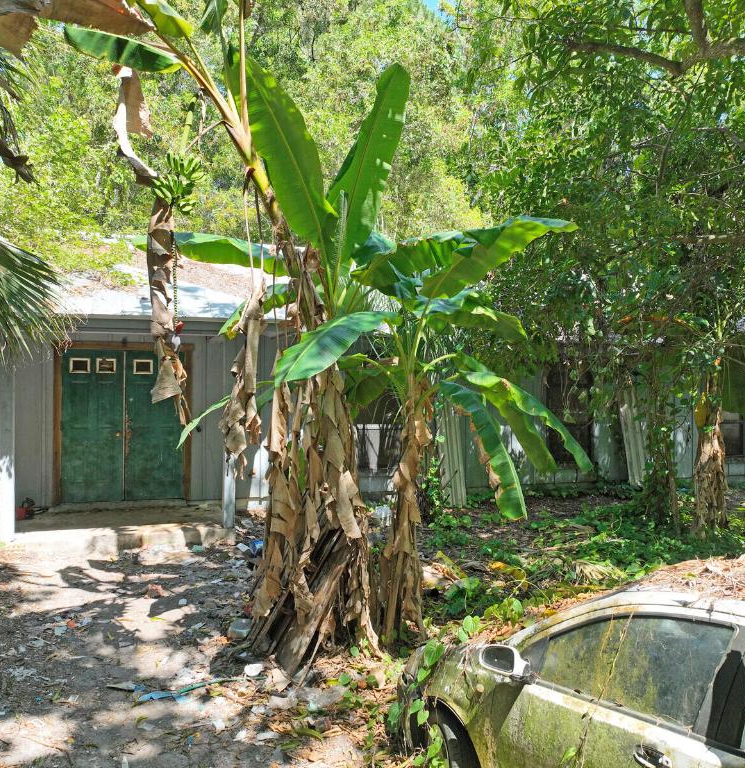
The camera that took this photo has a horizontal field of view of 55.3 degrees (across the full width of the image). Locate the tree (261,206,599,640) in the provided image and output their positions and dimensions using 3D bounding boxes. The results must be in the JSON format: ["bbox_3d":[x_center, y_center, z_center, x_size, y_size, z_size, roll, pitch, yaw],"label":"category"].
[{"bbox_3d":[0.430,0.340,5.150,2.300,3.050,2.000,0,-1,0],"label":"tree"}]

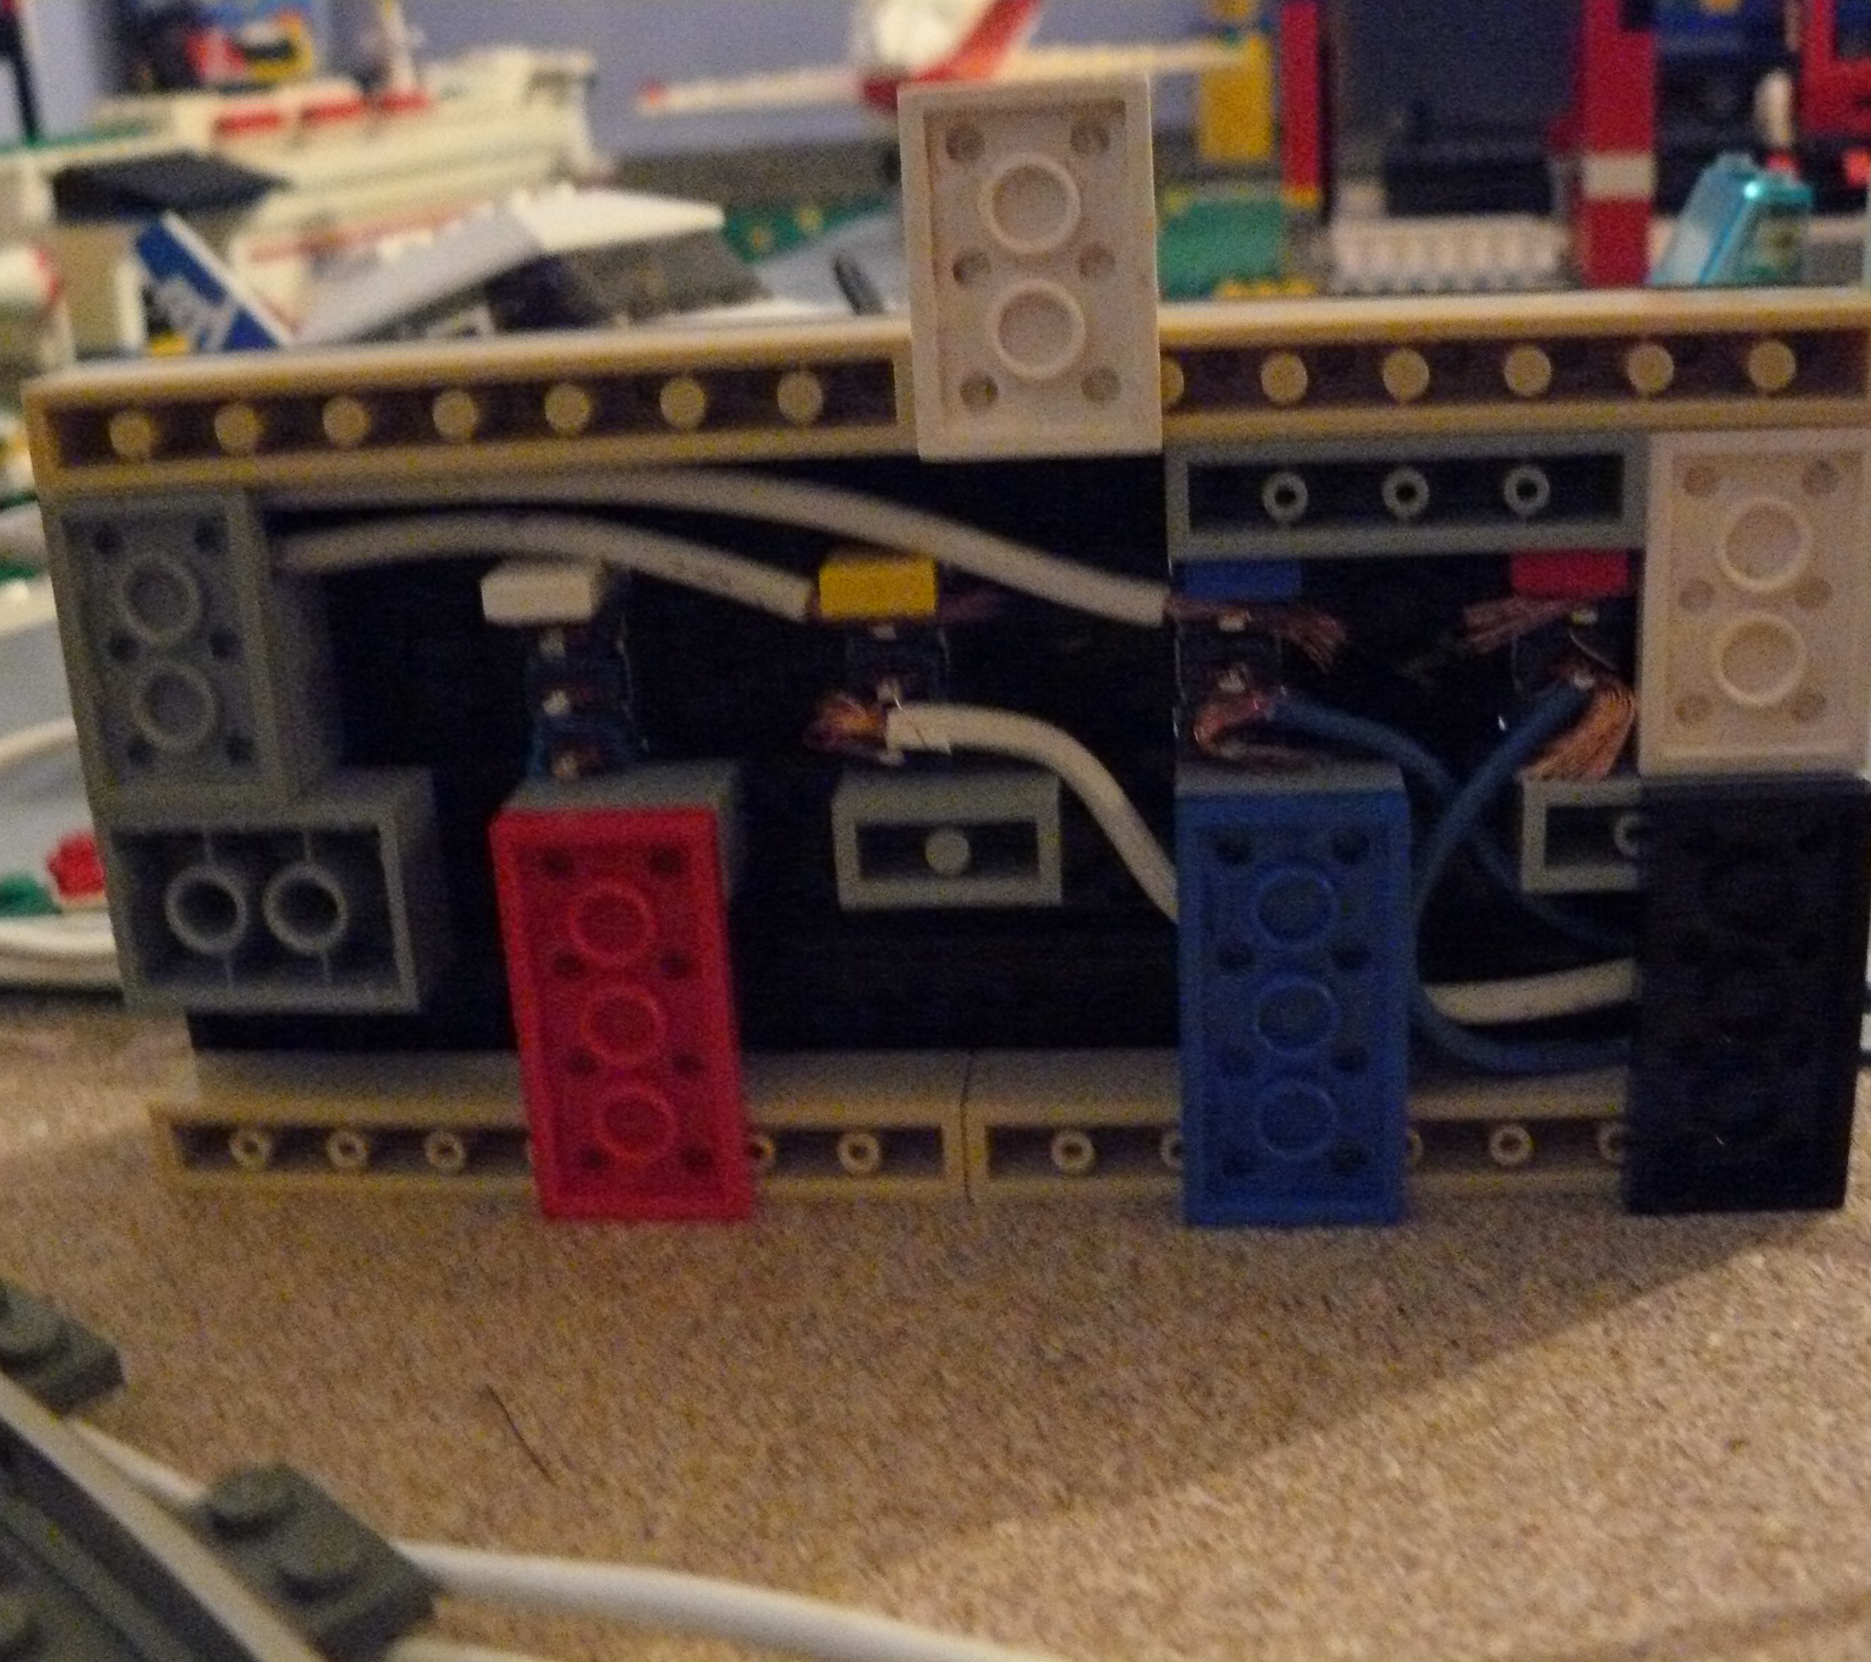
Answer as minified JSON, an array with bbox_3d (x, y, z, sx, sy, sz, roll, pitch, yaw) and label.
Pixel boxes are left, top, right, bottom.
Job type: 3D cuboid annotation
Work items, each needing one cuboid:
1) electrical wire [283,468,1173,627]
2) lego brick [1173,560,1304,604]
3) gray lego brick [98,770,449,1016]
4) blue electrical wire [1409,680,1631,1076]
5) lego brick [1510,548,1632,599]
[{"bbox_3d":[-0.016,-0.020,0.164,0.064,0.013,0.005,-1,19,6],"label":"electrical wire"},{"bbox_3d":[0.021,-0.018,0.160,0.008,0.003,0.007,-1,18,7],"label":"lego brick"},{"bbox_3d":[-0.049,0.004,0.175,0.023,0.016,0.010,-1,18,7],"label":"gray lego brick"},{"bbox_3d":[0.042,0.004,0.165,0.017,0.030,0.006,-1,19,6],"label":"blue electrical wire"},{"bbox_3d":[0.043,-0.018,0.157,0.008,0.004,0.007,-1,19,6],"label":"lego brick"}]

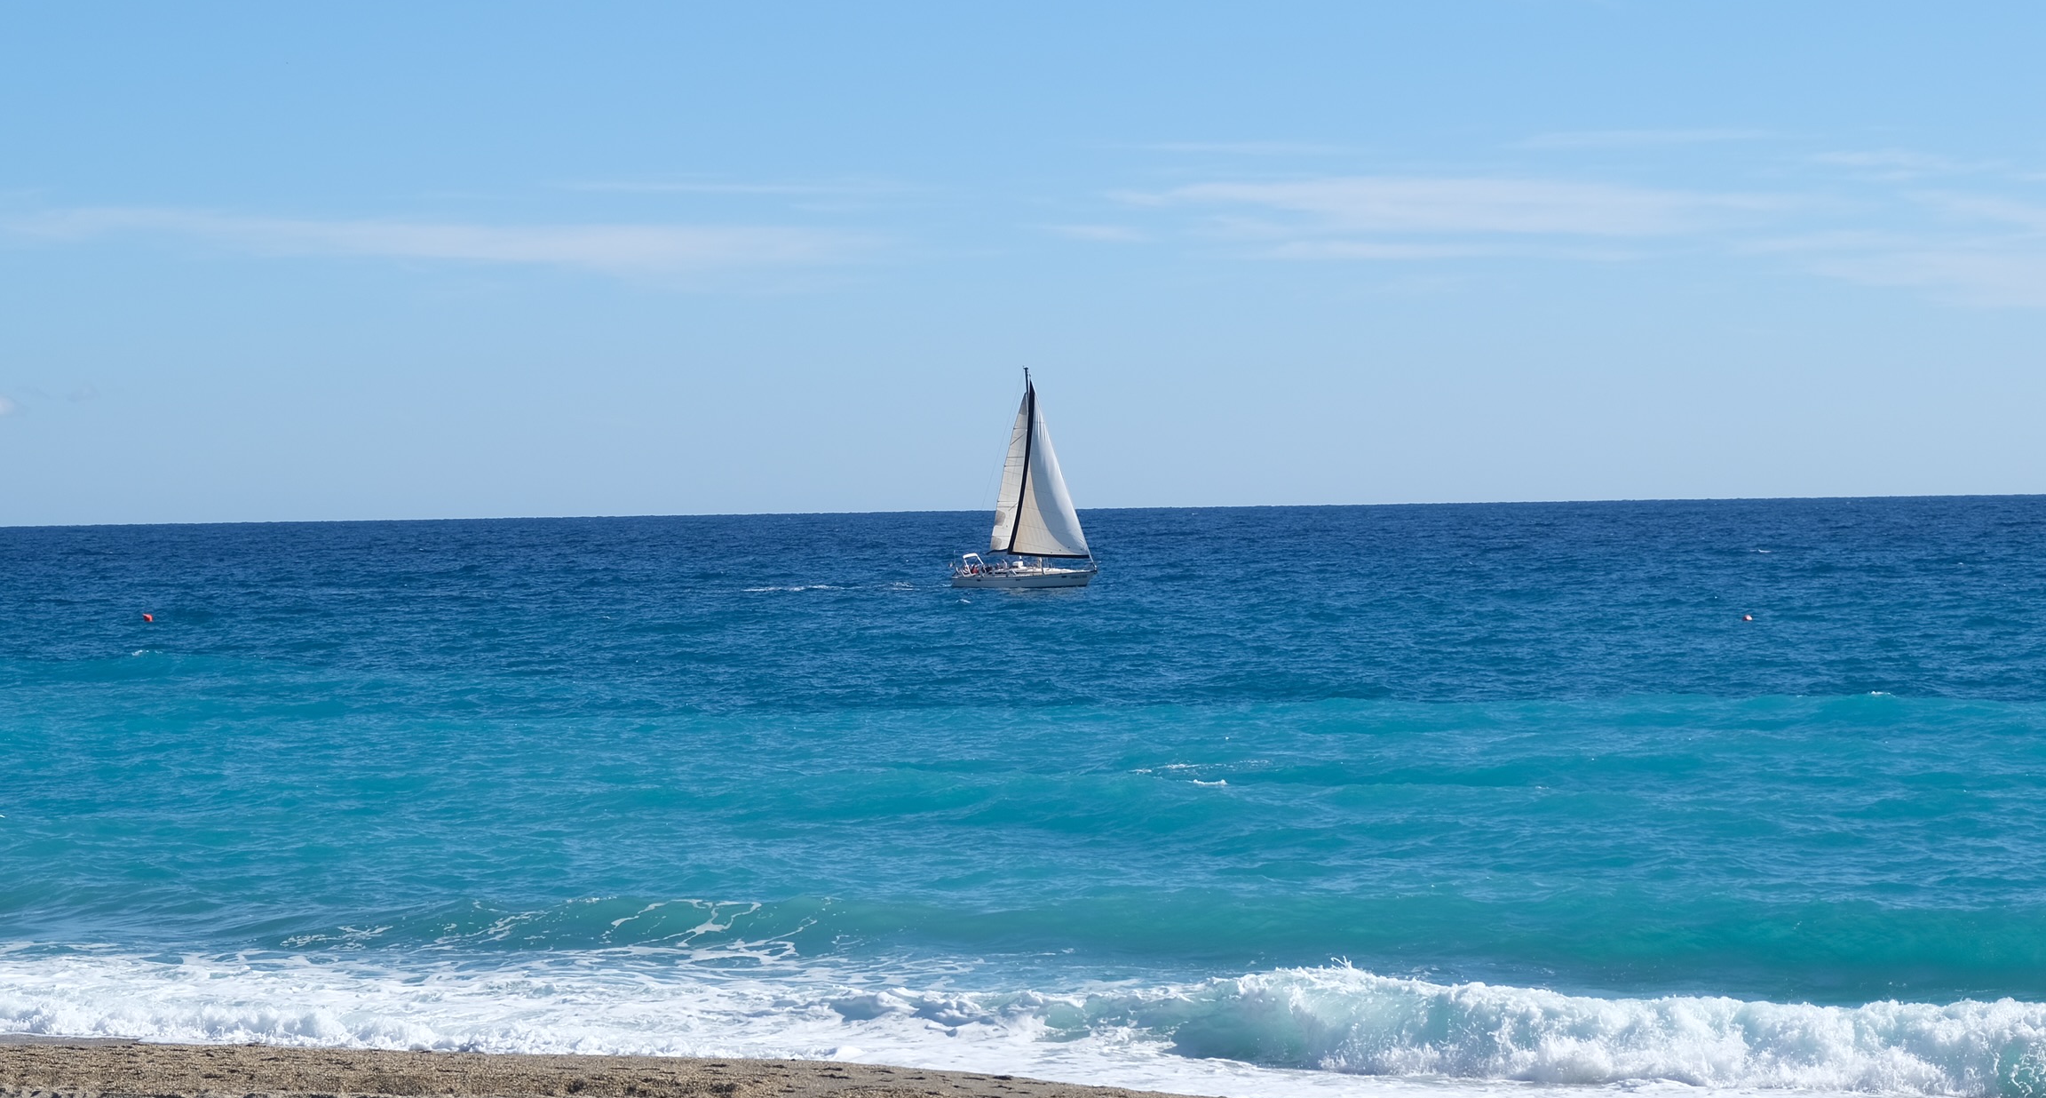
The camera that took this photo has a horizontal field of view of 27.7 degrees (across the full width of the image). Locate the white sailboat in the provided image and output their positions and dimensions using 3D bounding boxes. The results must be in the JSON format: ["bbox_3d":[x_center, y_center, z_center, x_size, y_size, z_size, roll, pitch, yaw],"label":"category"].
[{"bbox_3d":[0.105,-5.761,342.000,12.600,18.100,4.000,-1,1,20],"label":"white sailboat"}]

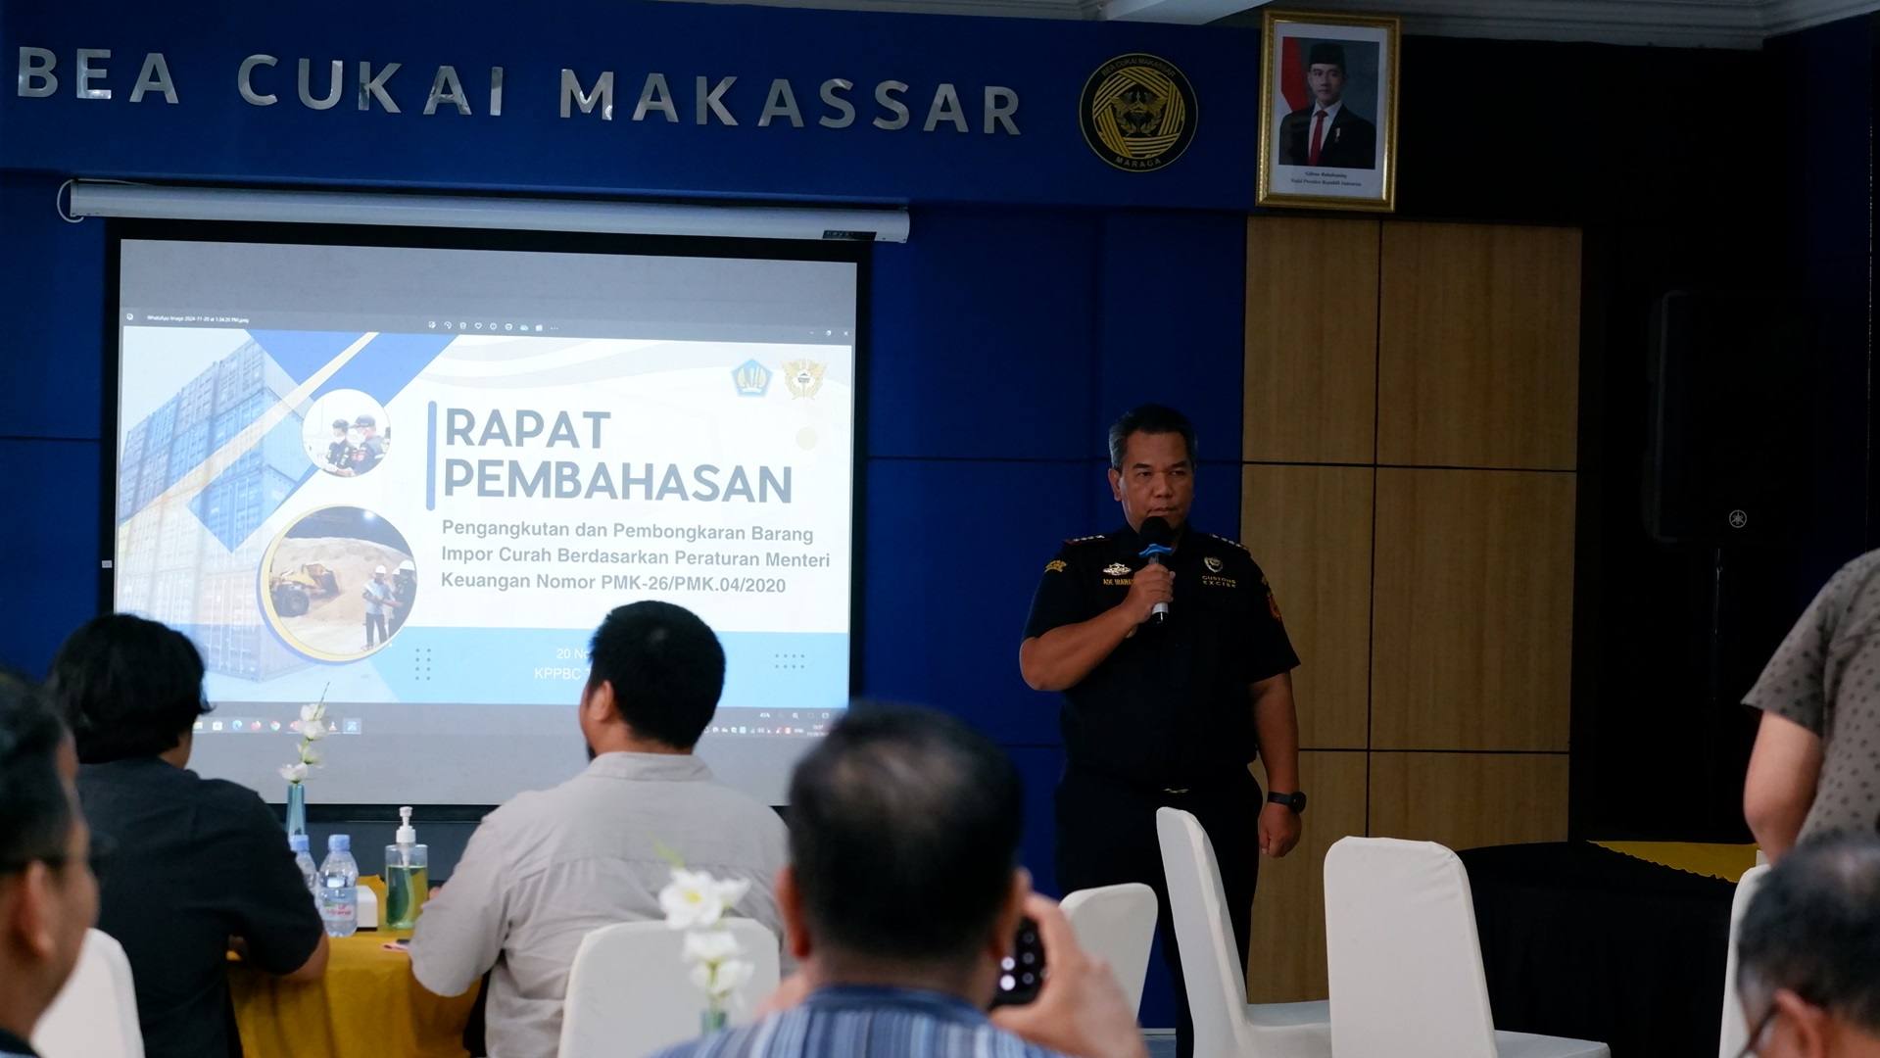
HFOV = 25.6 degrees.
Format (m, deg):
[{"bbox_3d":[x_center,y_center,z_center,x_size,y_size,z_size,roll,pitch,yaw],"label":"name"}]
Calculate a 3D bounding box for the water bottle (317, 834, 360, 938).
[{"bbox_3d":[-0.987,0.587,6.800,0.064,0.168,0.064,1,1,0],"label":"water bottle"}]

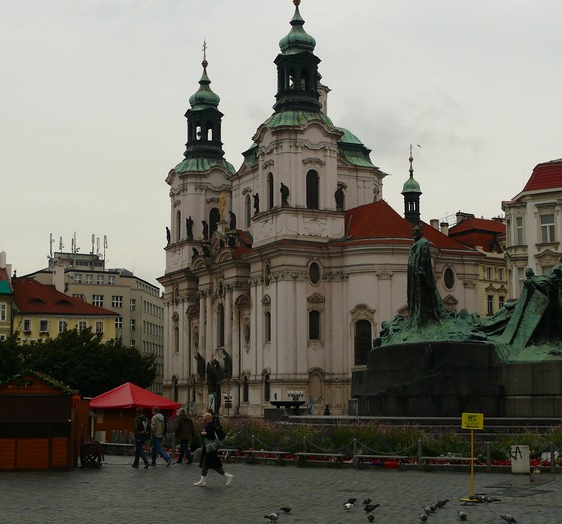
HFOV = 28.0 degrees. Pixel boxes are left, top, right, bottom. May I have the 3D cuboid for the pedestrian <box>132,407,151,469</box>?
[{"bbox_3d":[-4.110,5.196,33.296,0.550,1.760,0.500,-7,-10,42],"label":"pedestrian"}]

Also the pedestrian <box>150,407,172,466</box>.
[{"bbox_3d":[-3.597,5.282,34.018,0.620,1.780,0.500,-6,-10,38],"label":"pedestrian"}]

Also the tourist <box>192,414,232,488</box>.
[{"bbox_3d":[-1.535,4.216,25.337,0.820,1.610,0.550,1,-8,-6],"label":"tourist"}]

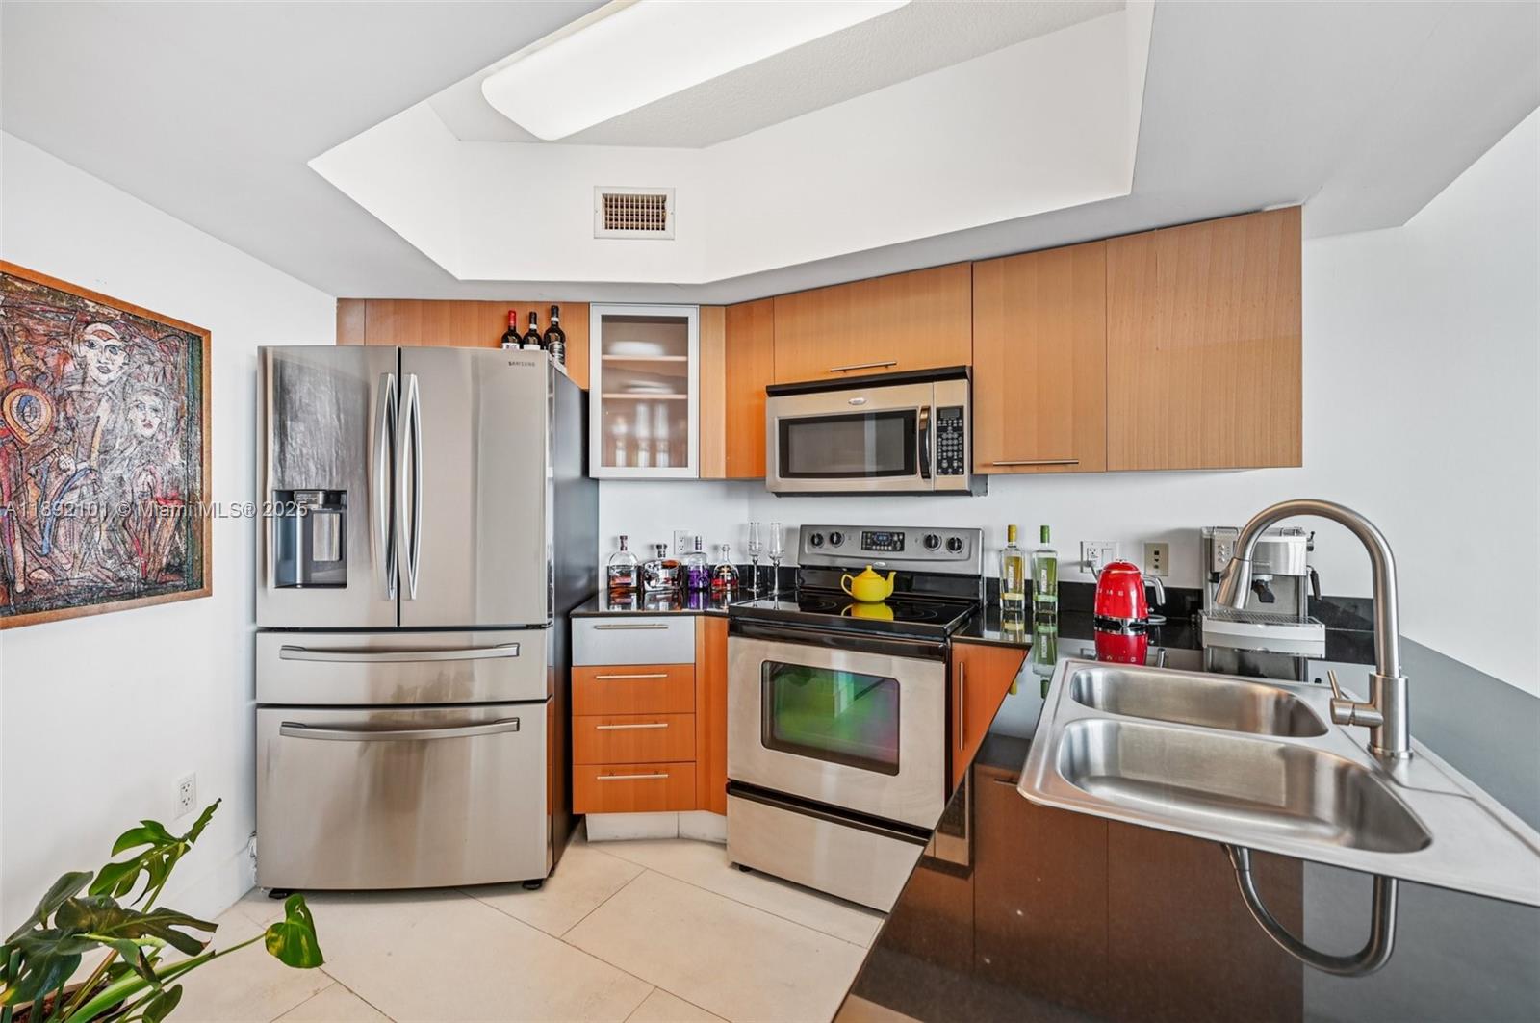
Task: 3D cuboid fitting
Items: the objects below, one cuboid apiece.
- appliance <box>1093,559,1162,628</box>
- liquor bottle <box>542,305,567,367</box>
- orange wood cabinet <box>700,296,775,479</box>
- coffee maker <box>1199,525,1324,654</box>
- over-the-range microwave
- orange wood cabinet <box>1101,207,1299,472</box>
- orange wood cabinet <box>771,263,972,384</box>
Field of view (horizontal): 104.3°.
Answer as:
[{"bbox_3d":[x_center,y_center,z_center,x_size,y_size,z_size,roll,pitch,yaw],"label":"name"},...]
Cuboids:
[{"bbox_3d":[1.221,0.279,2.040,0.200,0.212,0.157,1,1,40],"label":"appliance"},{"bbox_3d":[-0.818,-0.632,2.280,0.080,0.300,0.080,0,1,-6],"label":"liquor bottle"},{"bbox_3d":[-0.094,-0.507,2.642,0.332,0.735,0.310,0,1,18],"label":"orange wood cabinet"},{"bbox_3d":[1.342,0.211,1.668,0.250,0.315,0.255,0,1,29],"label":"coffee maker"},{"bbox_3d":[0.411,-0.276,2.314,0.757,0.420,0.410,0,1,28],"label":"over-the-range microwave"},{"bbox_3d":[1.353,-0.495,1.926,0.480,0.735,0.303,0,1,27],"label":"orange wood cabinet"},{"bbox_3d":[0.424,-0.672,2.368,0.762,0.375,0.320,0,1,28],"label":"orange wood cabinet"}]

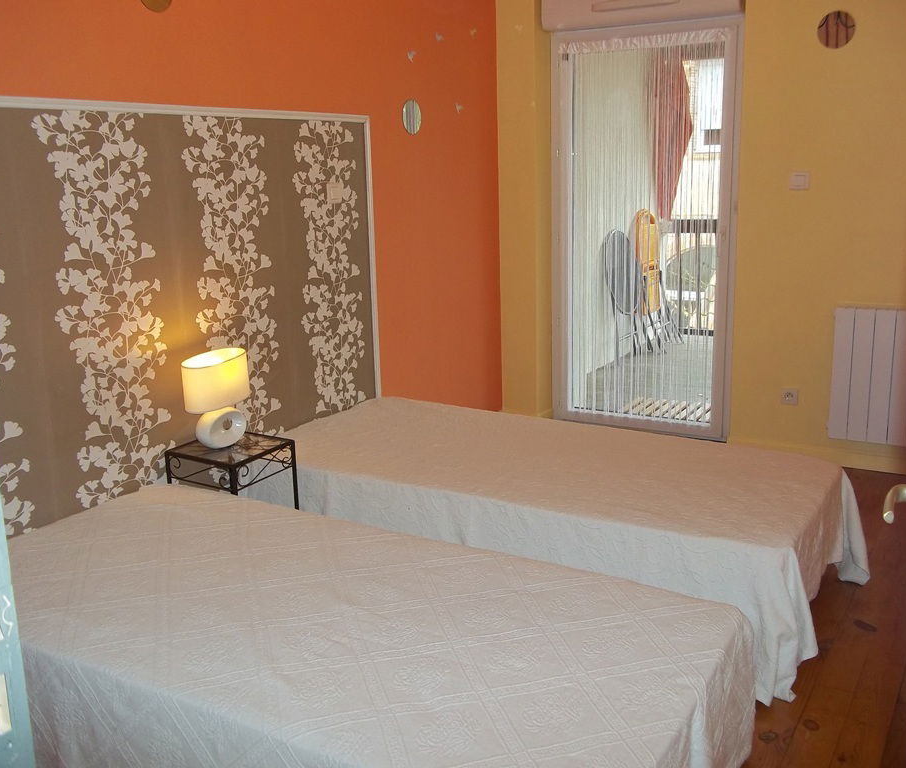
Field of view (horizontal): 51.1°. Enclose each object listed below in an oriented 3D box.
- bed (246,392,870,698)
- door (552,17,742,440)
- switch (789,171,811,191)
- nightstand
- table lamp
[{"bbox_3d":[0.282,0.449,3.164,1.878,0.475,0.934,5,15,28],"label":"bed"},{"bbox_3d":[0.917,-0.731,4.694,0.828,1.880,0.040,5,15,28],"label":"door"},{"bbox_3d":[1.514,-0.887,4.134,0.084,0.080,0.015,5,15,28],"label":"switch"},{"bbox_3d":[-0.685,0.469,2.999,0.303,0.564,0.291,5,15,28],"label":"nightstand"},{"bbox_3d":[-0.720,0.058,2.906,0.147,0.281,0.304,2,14,15],"label":"table lamp"}]

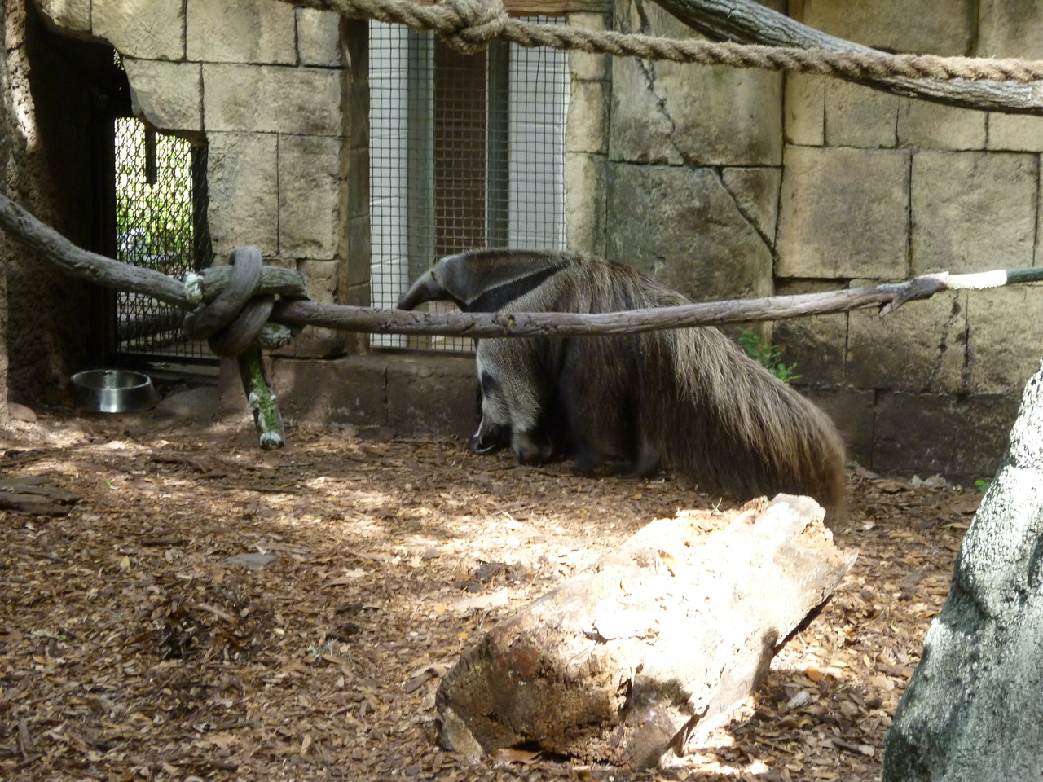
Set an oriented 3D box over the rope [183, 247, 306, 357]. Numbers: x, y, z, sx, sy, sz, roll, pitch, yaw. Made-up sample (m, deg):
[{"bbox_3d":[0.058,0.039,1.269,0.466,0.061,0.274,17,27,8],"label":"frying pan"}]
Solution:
[{"bbox_3d":[-0.602,-0.194,5.950,0.255,0.225,0.170,0,12,0],"label":"rope"}]

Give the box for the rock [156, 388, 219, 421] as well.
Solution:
[{"bbox_3d":[-0.913,0.026,7.605,0.205,0.075,0.160,0,12,0],"label":"rock"}]

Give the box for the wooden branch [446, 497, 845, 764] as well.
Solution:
[{"bbox_3d":[0.276,0.441,5.362,0.420,0.225,1.060,6,13,23],"label":"wooden branch"}]

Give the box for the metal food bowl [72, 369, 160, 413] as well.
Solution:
[{"bbox_3d":[-1.149,-0.001,7.746,0.250,0.066,0.250,0,12,0],"label":"metal food bowl"}]

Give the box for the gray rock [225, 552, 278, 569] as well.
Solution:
[{"bbox_3d":[-0.604,0.376,6.125,0.118,0.022,0.075,0,12,0],"label":"gray rock"}]

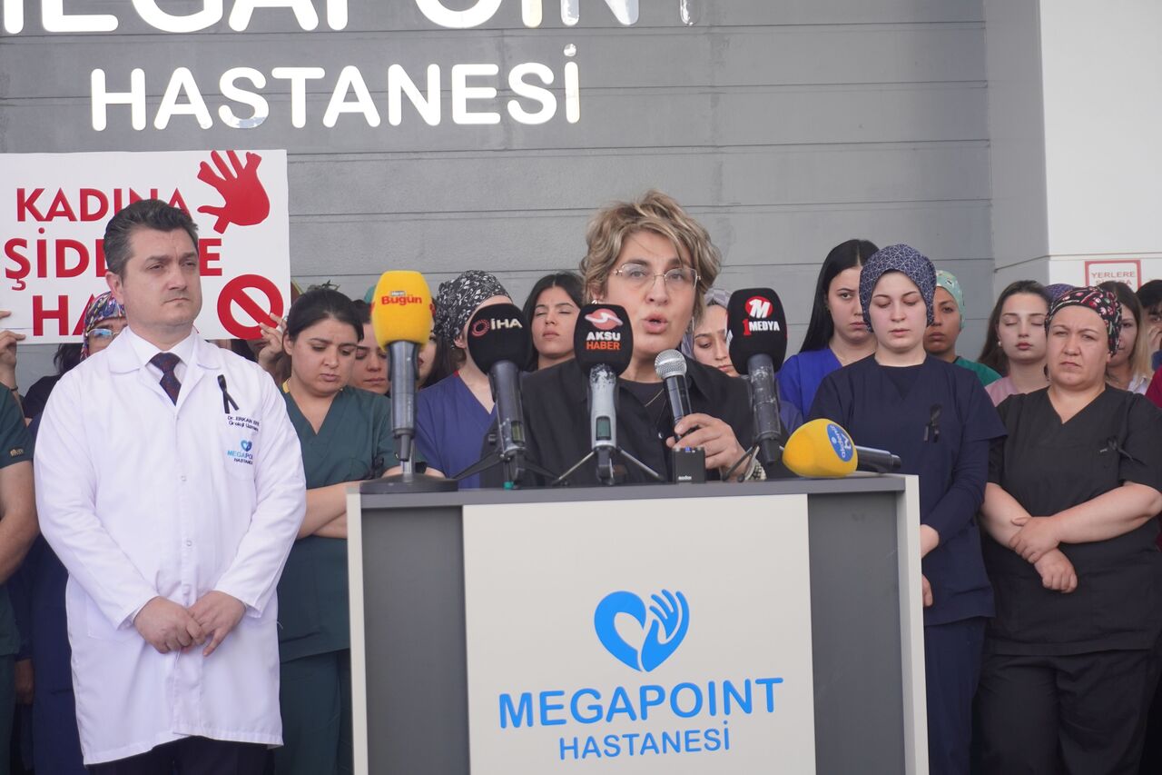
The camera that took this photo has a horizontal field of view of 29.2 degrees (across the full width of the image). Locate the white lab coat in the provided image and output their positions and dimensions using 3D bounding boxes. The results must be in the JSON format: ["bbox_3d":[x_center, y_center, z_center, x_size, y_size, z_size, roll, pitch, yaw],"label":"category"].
[{"bbox_3d":[-0.825,0.314,4.470,0.530,0.870,0.340,-1,-2,-22],"label":"white lab coat"}]

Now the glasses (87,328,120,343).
[{"bbox_3d":[-1.083,-0.125,5.168,0.138,0.040,0.140,-1,2,-14],"label":"glasses"}]

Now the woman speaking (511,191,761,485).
[{"bbox_3d":[0.114,0.509,3.473,0.500,1.630,0.380,-1,-2,-9],"label":"woman speaking"}]

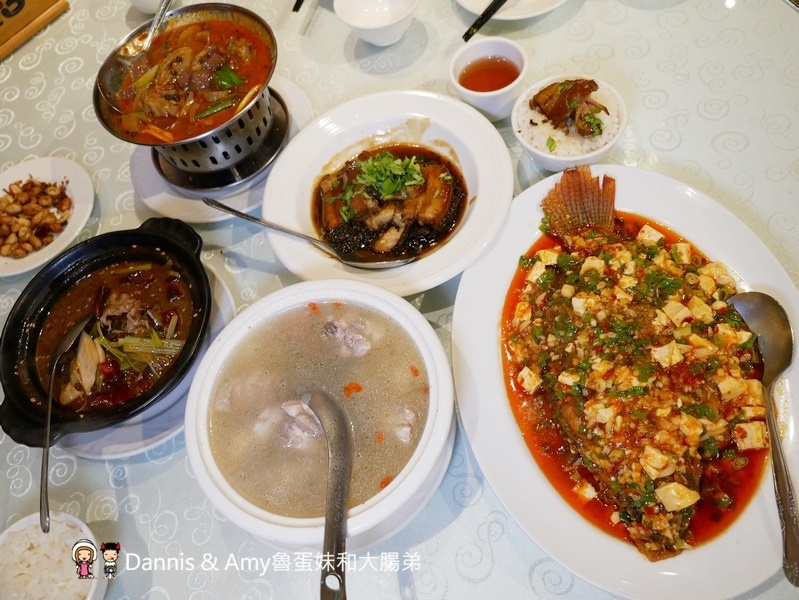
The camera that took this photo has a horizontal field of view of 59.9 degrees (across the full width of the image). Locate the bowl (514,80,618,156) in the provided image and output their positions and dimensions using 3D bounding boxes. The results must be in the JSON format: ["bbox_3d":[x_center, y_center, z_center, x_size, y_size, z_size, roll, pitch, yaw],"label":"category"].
[{"bbox_3d":[0.168,-0.166,0.689,0.108,0.052,0.108,-5,62,9],"label":"bowl"}]

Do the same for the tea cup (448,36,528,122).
[{"bbox_3d":[0.097,-0.226,0.733,0.082,0.057,0.082,-5,62,9],"label":"tea cup"}]

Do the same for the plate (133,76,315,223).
[{"bbox_3d":[-0.197,-0.171,0.783,0.214,0.022,0.214,-5,62,9],"label":"plate"}]

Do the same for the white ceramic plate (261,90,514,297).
[{"bbox_3d":[-0.011,-0.103,0.700,0.250,0.038,0.250,-5,62,9],"label":"white ceramic plate"}]

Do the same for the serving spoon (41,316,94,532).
[{"bbox_3d":[-0.282,0.094,0.592,0.045,0.034,0.211,-11,52,5],"label":"serving spoon"}]

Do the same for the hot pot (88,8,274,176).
[{"bbox_3d":[-0.206,-0.206,0.738,0.193,0.104,0.193,-5,62,9],"label":"hot pot"}]

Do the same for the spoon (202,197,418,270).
[{"bbox_3d":[-0.088,-0.067,0.681,0.225,0.028,0.045,16,66,10],"label":"spoon"}]

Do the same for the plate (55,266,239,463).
[{"bbox_3d":[-0.255,0.051,0.676,0.215,0.022,0.215,-5,62,9],"label":"plate"}]

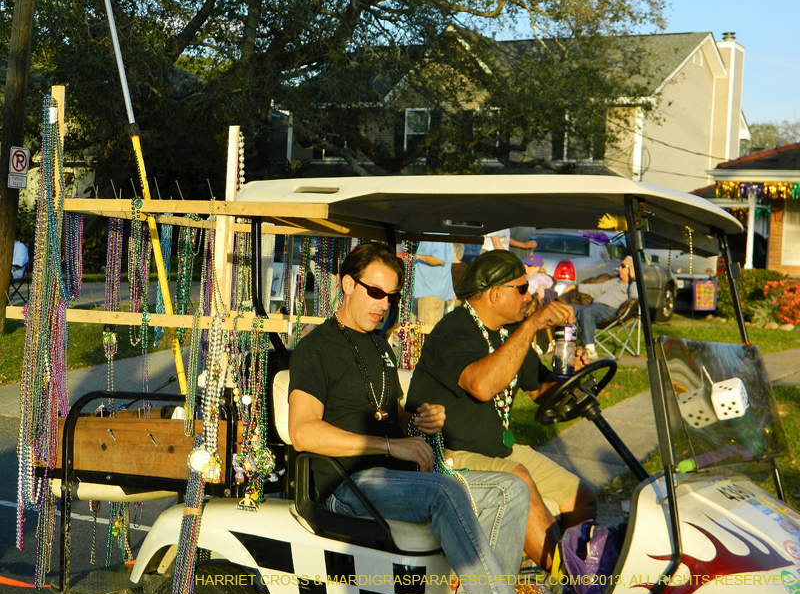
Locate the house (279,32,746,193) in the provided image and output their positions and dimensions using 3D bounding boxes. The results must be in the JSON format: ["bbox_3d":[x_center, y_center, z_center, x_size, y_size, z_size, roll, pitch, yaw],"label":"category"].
[{"bbox_3d":[4.074,-4.772,45.677,13.200,8.600,11.400,4,2,30],"label":"house"}]

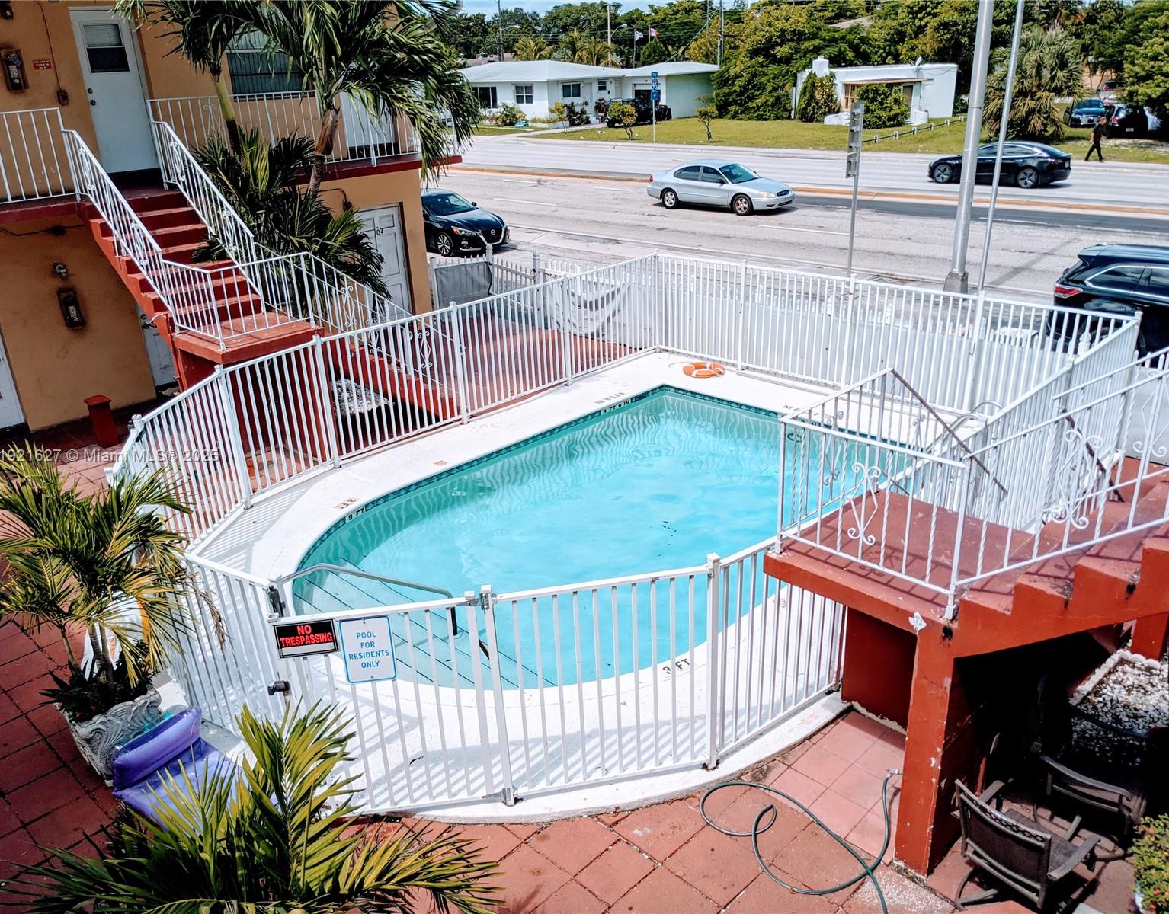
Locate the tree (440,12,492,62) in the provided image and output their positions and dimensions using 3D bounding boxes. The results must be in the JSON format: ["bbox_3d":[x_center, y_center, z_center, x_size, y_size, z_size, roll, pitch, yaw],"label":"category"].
[{"bbox_3d":[-11.627,-40.590,96.139,5.600,8.200,5.600,-5,24,-5],"label":"tree"}]

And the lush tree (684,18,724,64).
[{"bbox_3d":[10.137,-33.724,80.647,3.800,7.200,3.800,0,23,7],"label":"lush tree"}]

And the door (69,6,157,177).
[{"bbox_3d":[-6.243,-4.867,12.691,0.090,2.020,0.790,19,32,41],"label":"door"}]

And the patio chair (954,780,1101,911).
[{"bbox_3d":[2.273,2.033,4.921,0.670,0.950,0.620,-18,27,-33],"label":"patio chair"}]

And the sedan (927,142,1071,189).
[{"bbox_3d":[14.379,-10.252,32.949,4.690,1.440,1.850,18,31,39],"label":"sedan"}]

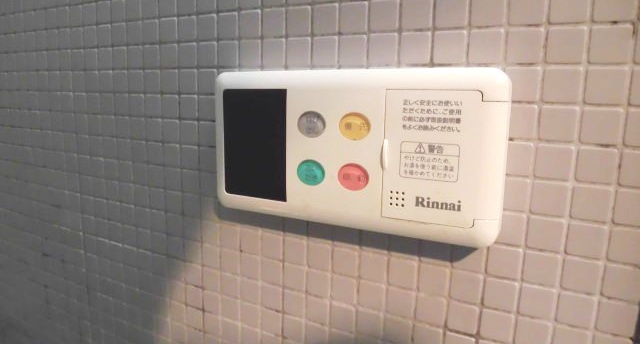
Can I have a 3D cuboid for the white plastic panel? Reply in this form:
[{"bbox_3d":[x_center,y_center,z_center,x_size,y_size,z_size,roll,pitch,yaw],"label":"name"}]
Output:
[{"bbox_3d":[0.014,-0.015,0.286,0.199,0.101,0.021,6,11,28],"label":"white plastic panel"}]

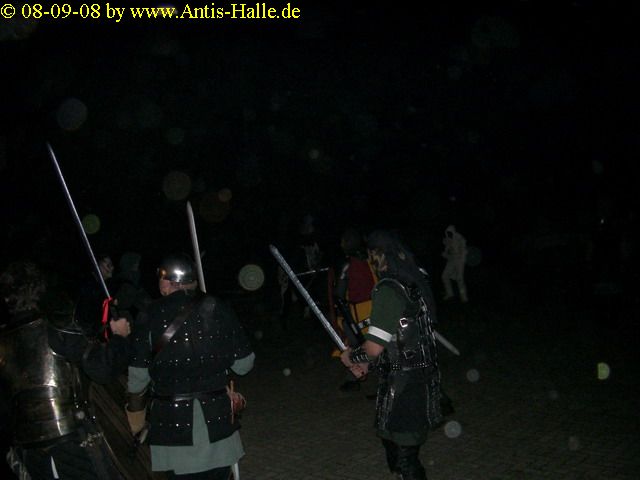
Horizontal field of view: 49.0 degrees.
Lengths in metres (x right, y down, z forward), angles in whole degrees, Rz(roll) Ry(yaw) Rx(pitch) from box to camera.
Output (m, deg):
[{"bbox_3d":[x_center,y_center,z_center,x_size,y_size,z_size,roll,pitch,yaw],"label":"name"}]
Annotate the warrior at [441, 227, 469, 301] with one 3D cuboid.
[{"bbox_3d":[2.997,0.522,15.600,0.580,1.720,0.500,1,3,37],"label":"warrior"}]

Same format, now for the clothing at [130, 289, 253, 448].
[{"bbox_3d":[-0.704,0.704,3.850,0.650,0.860,0.420,-2,2,-16],"label":"clothing"}]

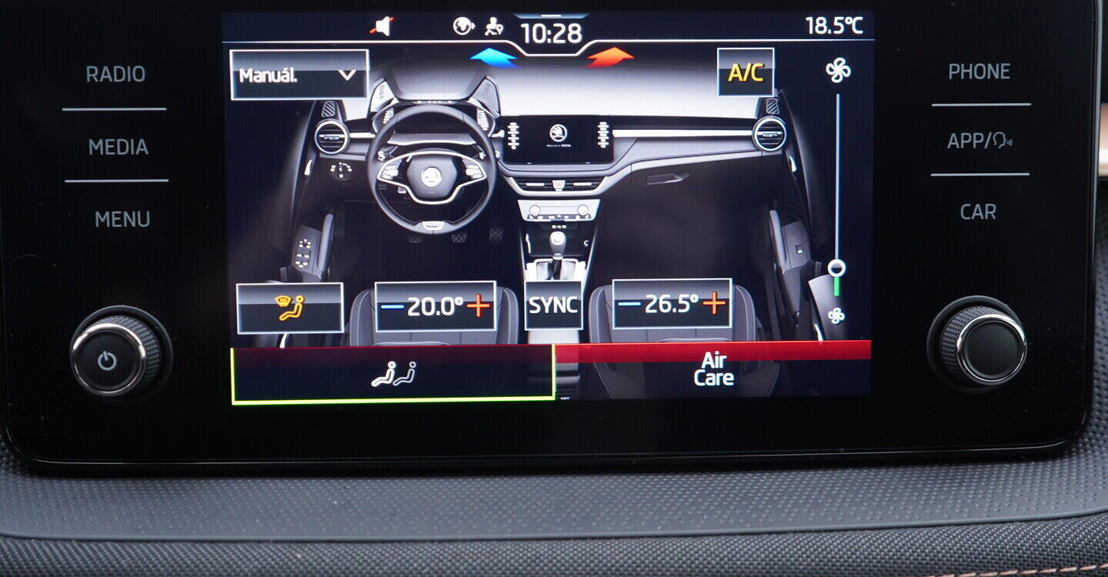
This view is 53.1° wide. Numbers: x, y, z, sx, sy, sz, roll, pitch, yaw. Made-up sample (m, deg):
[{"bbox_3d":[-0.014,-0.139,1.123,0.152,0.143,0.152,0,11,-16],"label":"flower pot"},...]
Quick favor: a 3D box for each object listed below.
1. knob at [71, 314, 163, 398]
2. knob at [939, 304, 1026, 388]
[{"bbox_3d":[-0.116,0.018,0.292,0.021,0.021,0.011,-1,4,-2],"label":"knob"},{"bbox_3d":[0.116,0.016,0.300,0.021,0.021,0.011,-1,4,-2],"label":"knob"}]

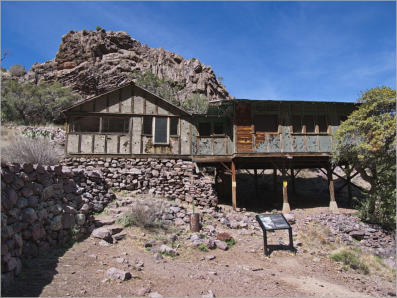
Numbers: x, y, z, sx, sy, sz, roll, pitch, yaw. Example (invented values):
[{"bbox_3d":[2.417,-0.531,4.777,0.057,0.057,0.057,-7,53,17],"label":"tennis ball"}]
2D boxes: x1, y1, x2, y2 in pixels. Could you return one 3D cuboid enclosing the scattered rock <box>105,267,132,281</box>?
[{"bbox_3d":[-1.679,2.646,5.850,0.470,0.210,0.330,-3,-9,12],"label":"scattered rock"}]

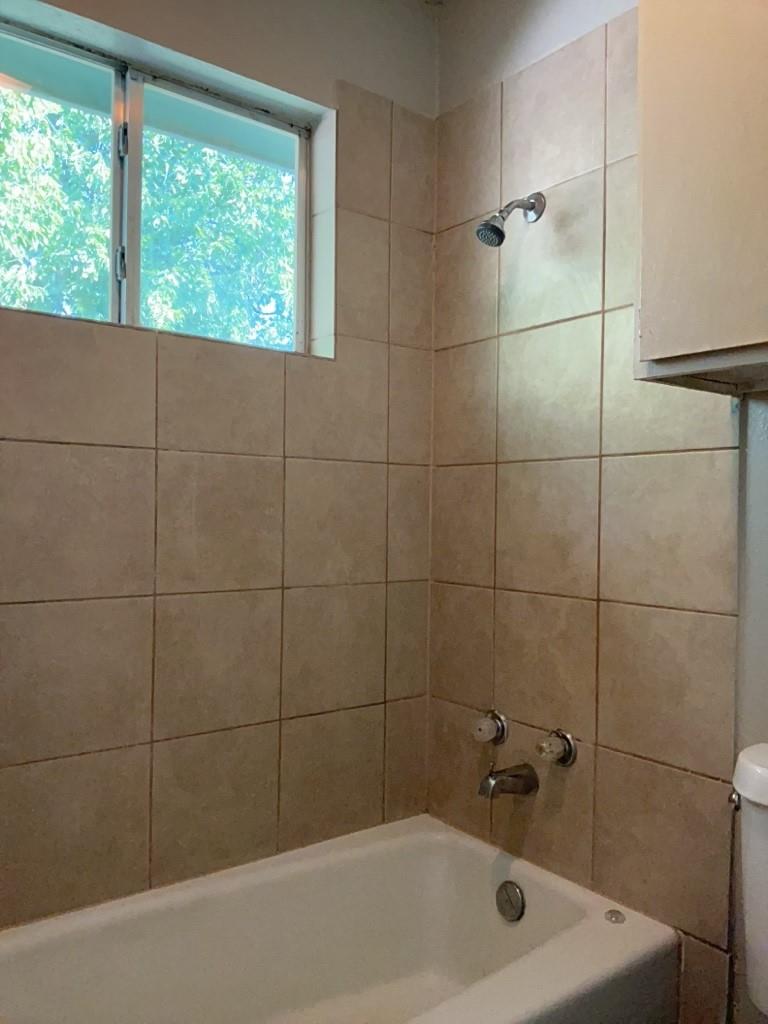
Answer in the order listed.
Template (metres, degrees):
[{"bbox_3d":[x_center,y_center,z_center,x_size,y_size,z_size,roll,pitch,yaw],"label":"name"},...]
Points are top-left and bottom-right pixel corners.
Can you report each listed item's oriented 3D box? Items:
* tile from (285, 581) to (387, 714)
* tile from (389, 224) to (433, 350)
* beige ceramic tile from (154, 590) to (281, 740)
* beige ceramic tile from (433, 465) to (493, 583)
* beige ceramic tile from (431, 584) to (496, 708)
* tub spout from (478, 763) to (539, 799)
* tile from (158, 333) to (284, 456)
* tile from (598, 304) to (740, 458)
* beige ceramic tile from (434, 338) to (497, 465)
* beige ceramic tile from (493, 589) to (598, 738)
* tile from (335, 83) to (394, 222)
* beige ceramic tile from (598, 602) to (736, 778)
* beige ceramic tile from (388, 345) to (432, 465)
[{"bbox_3d":[-0.120,0.330,1.939,0.300,0.301,0.020,1,0,-38],"label":"tile"},{"bbox_3d":[0.071,-0.581,2.078,0.144,0.305,0.020,1,0,-38],"label":"tile"},{"bbox_3d":[-0.364,0.331,1.775,0.304,0.304,0.010,1,0,-37],"label":"beige ceramic tile"},{"bbox_3d":[0.205,0.032,2.061,0.012,0.305,0.239,1,0,-38],"label":"beige ceramic tile"},{"bbox_3d":[0.200,0.335,2.026,0.020,0.301,0.236,1,0,-38],"label":"beige ceramic tile"},{"bbox_3d":[0.288,0.617,1.819,0.139,0.084,0.056,1,0,-38],"label":"tub spout"},{"bbox_3d":[-0.352,-0.250,1.754,0.302,0.240,0.020,1,0,-38],"label":"tile"},{"bbox_3d":[0.558,-0.268,1.573,0.020,0.302,0.301,1,0,-38],"label":"tile"},{"bbox_3d":[0.208,-0.276,2.048,0.010,0.307,0.237,1,0,-38],"label":"beige ceramic tile"},{"bbox_3d":[0.367,0.341,1.831,0.010,0.304,0.304,1,0,-38],"label":"beige ceramic tile"},{"bbox_3d":[-0.050,-0.900,2.015,0.169,0.305,0.012,1,0,-38],"label":"tile"},{"bbox_3d":[0.557,0.347,1.597,0.012,0.305,0.304,1,0,-38],"label":"beige ceramic tile"},{"bbox_3d":[0.069,-0.280,2.113,0.144,0.305,0.012,1,0,-38],"label":"beige ceramic tile"}]

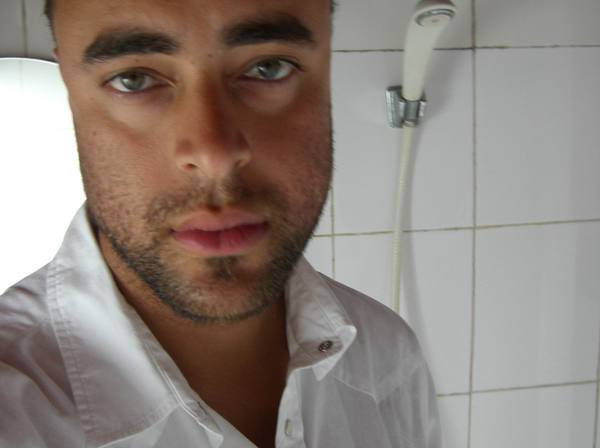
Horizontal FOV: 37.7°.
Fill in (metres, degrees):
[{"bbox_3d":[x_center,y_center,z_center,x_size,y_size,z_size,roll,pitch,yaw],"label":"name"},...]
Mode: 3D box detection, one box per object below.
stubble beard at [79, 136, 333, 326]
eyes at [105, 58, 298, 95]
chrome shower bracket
[{"bbox_3d":[-0.047,-0.002,0.443,0.132,0.091,0.083,-4,6,-7],"label":"stubble beard"},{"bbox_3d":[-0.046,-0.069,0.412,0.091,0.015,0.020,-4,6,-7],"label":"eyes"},{"bbox_3d":[0.142,-0.155,1.172,0.047,0.056,0.055,-3,12,-4],"label":"chrome shower bracket"}]

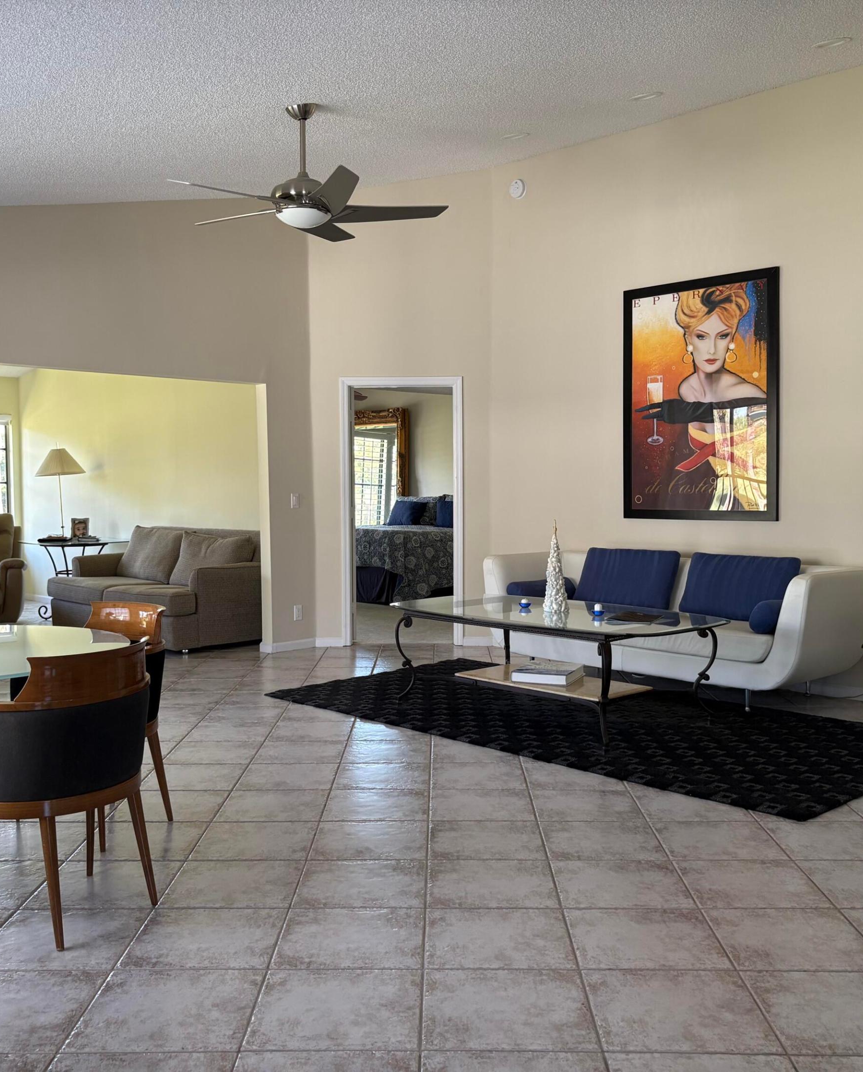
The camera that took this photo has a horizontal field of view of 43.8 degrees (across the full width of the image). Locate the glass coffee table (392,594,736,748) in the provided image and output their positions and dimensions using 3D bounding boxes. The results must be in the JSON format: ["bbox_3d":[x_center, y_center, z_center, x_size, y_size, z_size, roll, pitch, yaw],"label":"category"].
[{"bbox_3d":[0.643,0.714,5.987,1.000,0.540,1.800,-3,4,-44],"label":"glass coffee table"}]

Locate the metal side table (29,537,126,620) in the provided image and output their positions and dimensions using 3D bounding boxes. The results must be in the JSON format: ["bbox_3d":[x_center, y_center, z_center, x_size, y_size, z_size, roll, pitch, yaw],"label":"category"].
[{"bbox_3d":[-3.329,0.430,10.033,1.000,0.757,1.000,-1,3,-18],"label":"metal side table"}]

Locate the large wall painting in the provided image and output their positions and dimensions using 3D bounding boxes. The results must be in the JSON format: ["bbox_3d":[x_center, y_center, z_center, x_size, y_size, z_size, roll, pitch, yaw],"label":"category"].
[{"bbox_3d":[1.727,-0.880,6.981,0.040,1.551,1.155,-3,4,-44],"label":"large wall painting"}]

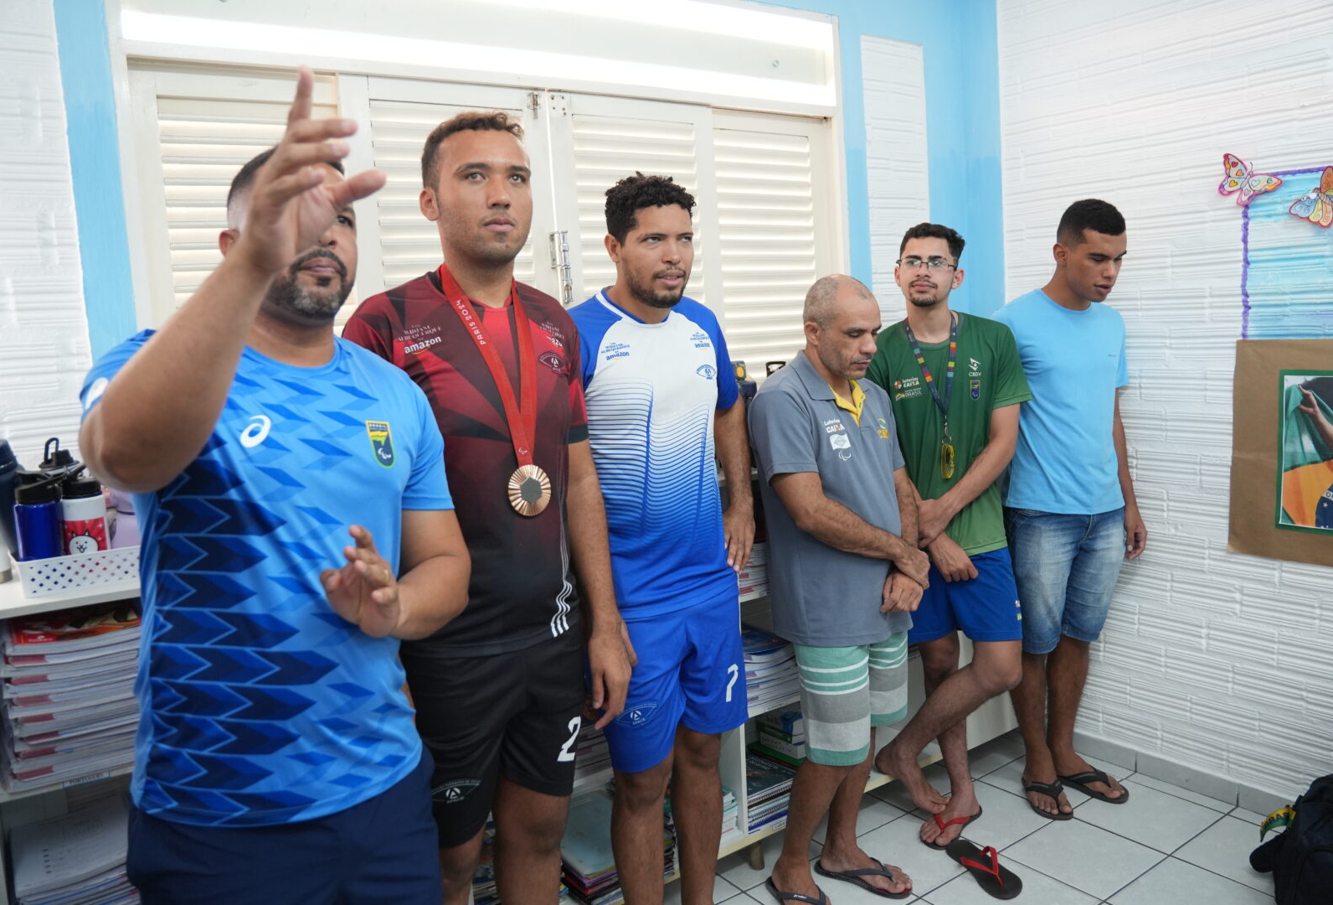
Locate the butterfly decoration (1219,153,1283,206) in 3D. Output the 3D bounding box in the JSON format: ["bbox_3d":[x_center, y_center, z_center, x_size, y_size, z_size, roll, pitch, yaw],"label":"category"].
[{"bbox_3d":[1.502,-0.703,2.420,0.012,0.130,0.150,-9,9,-34],"label":"butterfly decoration"}]

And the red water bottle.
[{"bbox_3d":[-1.006,0.126,1.640,0.077,0.190,0.077,-9,9,-34],"label":"red water bottle"}]

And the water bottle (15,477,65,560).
[{"bbox_3d":[-1.134,0.144,1.704,0.074,0.215,0.074,-7,6,-36],"label":"water bottle"}]

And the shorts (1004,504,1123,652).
[{"bbox_3d":[1.192,0.357,2.830,0.360,0.480,0.250,-5,5,-17],"label":"shorts"}]

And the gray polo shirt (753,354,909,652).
[{"bbox_3d":[0.408,0.117,2.360,0.270,0.690,0.440,2,7,45],"label":"gray polo shirt"}]

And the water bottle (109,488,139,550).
[{"bbox_3d":[-0.963,0.141,1.690,0.080,0.170,0.080,-9,9,-34],"label":"water bottle"}]

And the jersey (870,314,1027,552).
[{"bbox_3d":[0.783,-0.065,2.640,0.470,0.680,0.260,-2,8,12],"label":"jersey"}]

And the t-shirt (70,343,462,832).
[{"bbox_3d":[-0.597,0.169,1.420,0.520,0.700,0.320,-8,9,-31],"label":"t-shirt"}]

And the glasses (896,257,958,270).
[{"bbox_3d":[0.718,-0.512,2.583,0.140,0.042,0.138,-1,6,22],"label":"glasses"}]

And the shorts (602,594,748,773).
[{"bbox_3d":[0.022,0.428,1.945,0.365,0.400,0.260,-8,7,-40],"label":"shorts"}]

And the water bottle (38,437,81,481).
[{"bbox_3d":[-1.085,0.099,1.690,0.075,0.250,0.075,-9,9,-34],"label":"water bottle"}]

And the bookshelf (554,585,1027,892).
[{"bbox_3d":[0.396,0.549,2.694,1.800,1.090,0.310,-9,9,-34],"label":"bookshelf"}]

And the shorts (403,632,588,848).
[{"bbox_3d":[-0.298,0.430,1.685,0.380,0.420,0.270,-8,7,-40],"label":"shorts"}]

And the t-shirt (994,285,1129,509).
[{"bbox_3d":[1.144,-0.152,2.760,0.440,0.660,0.250,-5,5,-17],"label":"t-shirt"}]

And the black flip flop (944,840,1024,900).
[{"bbox_3d":[0.830,1.089,2.484,0.100,0.055,0.260,-6,6,-25],"label":"black flip flop"}]

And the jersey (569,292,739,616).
[{"bbox_3d":[-0.028,-0.004,2.020,0.440,0.680,0.250,-8,9,-28],"label":"jersey"}]

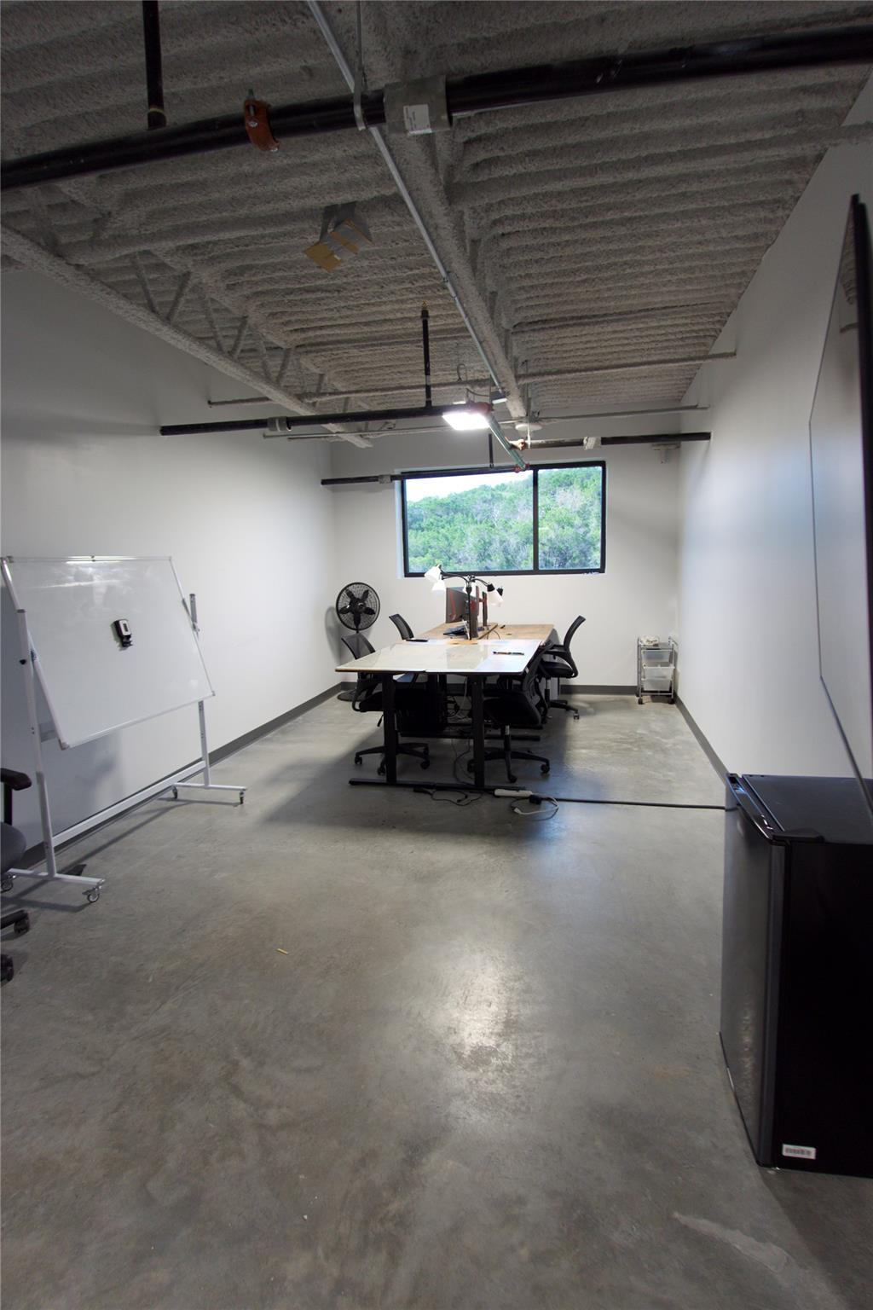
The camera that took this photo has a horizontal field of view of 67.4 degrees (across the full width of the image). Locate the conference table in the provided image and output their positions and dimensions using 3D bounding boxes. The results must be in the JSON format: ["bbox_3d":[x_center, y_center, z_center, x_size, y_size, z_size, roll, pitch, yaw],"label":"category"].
[{"bbox_3d":[0.299,0.274,5.526,1.220,0.800,3.040,0,8,13],"label":"conference table"}]

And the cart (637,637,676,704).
[{"bbox_3d":[2.207,0.146,6.590,0.340,0.640,0.410,0,8,13],"label":"cart"}]

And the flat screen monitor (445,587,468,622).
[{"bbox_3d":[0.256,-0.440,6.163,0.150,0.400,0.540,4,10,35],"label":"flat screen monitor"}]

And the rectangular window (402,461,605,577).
[{"bbox_3d":[0.703,-1.471,7.194,2.220,1.170,0.100,0,8,13],"label":"rectangular window"}]

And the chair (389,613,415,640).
[{"bbox_3d":[-0.127,0.075,6.546,0.620,0.940,0.600,0,8,13],"label":"chair"}]

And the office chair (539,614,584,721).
[{"bbox_3d":[1.054,0.104,6.066,0.640,0.940,0.600,0,8,13],"label":"office chair"}]

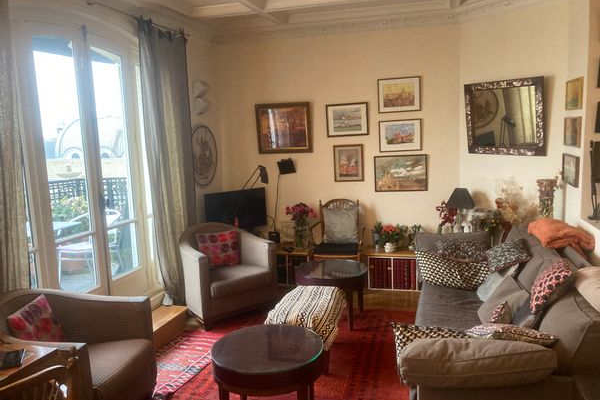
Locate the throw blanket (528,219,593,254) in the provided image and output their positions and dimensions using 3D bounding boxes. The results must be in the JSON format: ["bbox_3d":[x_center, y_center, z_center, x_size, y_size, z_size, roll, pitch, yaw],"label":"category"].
[{"bbox_3d":[1.761,0.240,3.281,0.356,0.178,0.446,0,8,17],"label":"throw blanket"}]

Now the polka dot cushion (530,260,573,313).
[{"bbox_3d":[1.506,0.509,2.913,0.130,0.350,0.360,33,16,9],"label":"polka dot cushion"}]

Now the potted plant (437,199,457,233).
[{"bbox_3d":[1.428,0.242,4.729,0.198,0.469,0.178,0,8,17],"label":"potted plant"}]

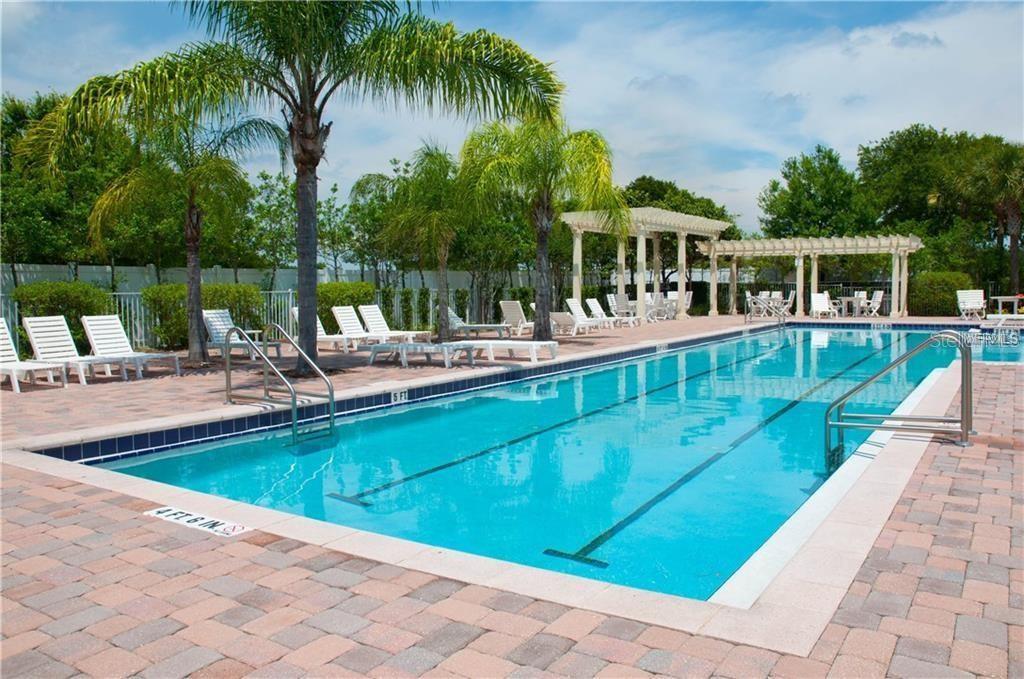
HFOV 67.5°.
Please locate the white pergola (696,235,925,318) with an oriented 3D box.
[{"bbox_3d":[12.323,-2.514,31.941,8.209,3.118,3.482,1,4,33],"label":"white pergola"}]

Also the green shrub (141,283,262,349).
[{"bbox_3d":[-7.706,-0.605,19.170,1.300,1.601,2.464,1,4,33],"label":"green shrub"}]

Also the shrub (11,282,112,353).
[{"bbox_3d":[-10.350,-0.500,17.652,1.300,1.674,1.530,1,4,33],"label":"shrub"}]

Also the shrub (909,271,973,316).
[{"bbox_3d":[17.426,-1.855,31.144,2.300,1.750,1.600,2,4,33],"label":"shrub"}]

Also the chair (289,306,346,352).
[{"bbox_3d":[-3.900,-0.225,16.474,1.700,0.940,0.660,2,4,33],"label":"chair"}]

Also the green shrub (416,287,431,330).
[{"bbox_3d":[-2.913,-1.008,25.257,0.460,1.350,0.460,-1,4,0],"label":"green shrub"}]

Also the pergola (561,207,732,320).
[{"bbox_3d":[5.503,-2.712,30.170,3.517,3.984,8.449,1,4,33],"label":"pergola"}]

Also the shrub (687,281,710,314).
[{"bbox_3d":[7.370,-1.601,30.300,1.000,1.280,1.000,2,5,35],"label":"shrub"}]

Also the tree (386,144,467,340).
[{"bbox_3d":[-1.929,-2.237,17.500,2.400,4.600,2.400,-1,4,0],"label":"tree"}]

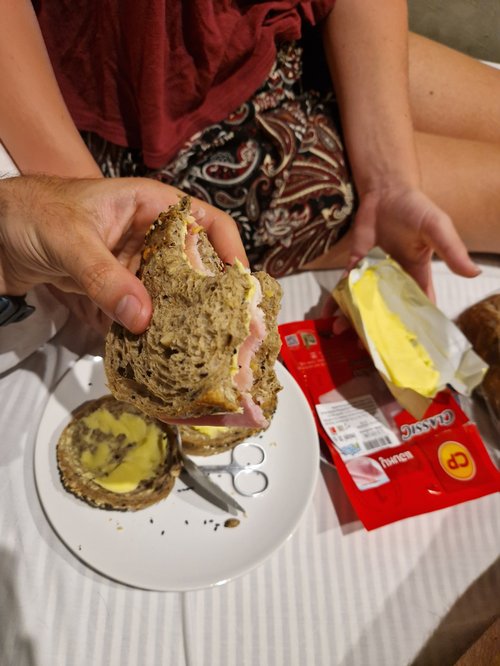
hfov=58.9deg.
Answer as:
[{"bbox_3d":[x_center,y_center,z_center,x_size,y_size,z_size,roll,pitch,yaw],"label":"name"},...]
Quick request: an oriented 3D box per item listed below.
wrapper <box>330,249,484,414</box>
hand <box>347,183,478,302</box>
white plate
[{"bbox_3d":[0.142,-0.002,0.398,0.082,0.040,0.150,-24,75,-1],"label":"wrapper"},{"bbox_3d":[0.161,-0.084,0.447,0.135,0.060,0.150,3,70,9],"label":"hand"},{"bbox_3d":[-0.055,0.091,0.387,0.236,0.022,0.236,6,52,-8],"label":"white plate"}]

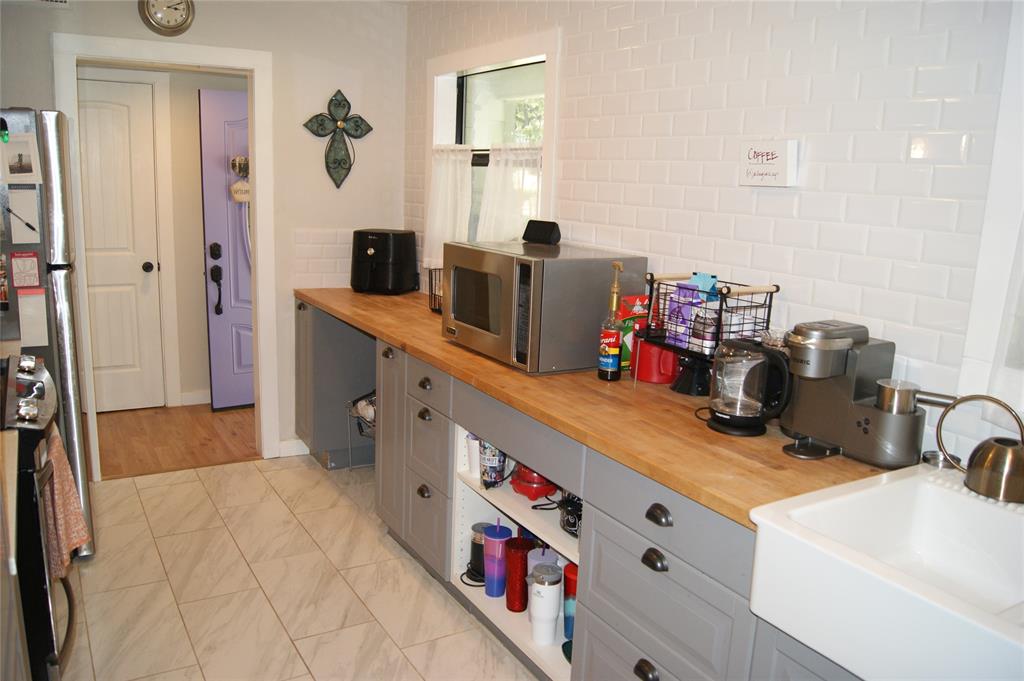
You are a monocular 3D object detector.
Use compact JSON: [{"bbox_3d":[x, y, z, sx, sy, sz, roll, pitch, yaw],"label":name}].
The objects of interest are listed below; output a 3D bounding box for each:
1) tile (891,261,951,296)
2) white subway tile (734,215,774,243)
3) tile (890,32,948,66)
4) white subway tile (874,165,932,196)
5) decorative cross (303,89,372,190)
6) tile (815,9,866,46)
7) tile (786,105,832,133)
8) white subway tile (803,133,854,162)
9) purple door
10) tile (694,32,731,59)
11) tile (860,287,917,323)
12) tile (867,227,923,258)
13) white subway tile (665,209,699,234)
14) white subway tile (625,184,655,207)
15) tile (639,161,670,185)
[{"bbox_3d":[1.011,-0.158,1.911,0.010,0.077,0.151,-6,15,-32],"label":"tile"},{"bbox_3d":[0.724,-0.334,2.291,0.009,0.075,0.150,-5,14,-31],"label":"white subway tile"},{"bbox_3d":[0.968,-0.693,1.830,0.010,0.076,0.152,-5,14,-32],"label":"tile"},{"bbox_3d":[0.979,-0.401,1.923,0.010,0.077,0.151,-6,15,-32],"label":"white subway tile"},{"bbox_3d":[-0.921,-1.070,4.090,0.388,0.517,0.035,-5,14,-32],"label":"decorative cross"},{"bbox_3d":[0.855,-0.815,1.997,0.009,0.075,0.150,-5,14,-31],"label":"tile"},{"bbox_3d":[0.827,-0.618,2.148,0.009,0.076,0.152,-7,15,-32],"label":"tile"},{"bbox_3d":[0.867,-0.526,2.102,0.009,0.076,0.152,-7,15,-32],"label":"white subway tile"},{"bbox_3d":[-1.548,-0.566,5.077,0.910,2.030,0.045,-6,15,-32],"label":"purple door"},{"bbox_3d":[0.627,-0.913,2.389,0.009,0.076,0.150,-5,14,-32],"label":"tile"},{"bbox_3d":[0.964,-0.089,1.969,0.010,0.076,0.152,-5,14,-32],"label":"tile"},{"bbox_3d":[0.982,-0.252,1.966,0.009,0.076,0.152,-7,15,-32],"label":"tile"},{"bbox_3d":[0.564,-0.393,2.546,0.010,0.076,0.152,-5,14,-32],"label":"white subway tile"},{"bbox_3d":[0.452,-0.519,2.740,0.010,0.076,0.152,-5,14,-32],"label":"white subway tile"},{"bbox_3d":[0.495,-0.584,2.672,0.010,0.079,0.153,-5,14,-32],"label":"tile"}]

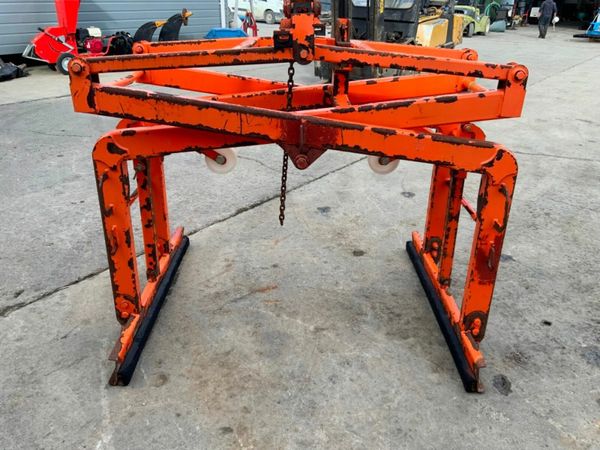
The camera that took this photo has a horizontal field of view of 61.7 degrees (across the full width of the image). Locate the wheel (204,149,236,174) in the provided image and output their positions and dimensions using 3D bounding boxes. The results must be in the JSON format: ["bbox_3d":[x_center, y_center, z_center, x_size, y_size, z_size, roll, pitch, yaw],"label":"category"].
[{"bbox_3d":[-0.376,-0.319,2.400,0.150,0.150,0.050,0,25,0],"label":"wheel"}]

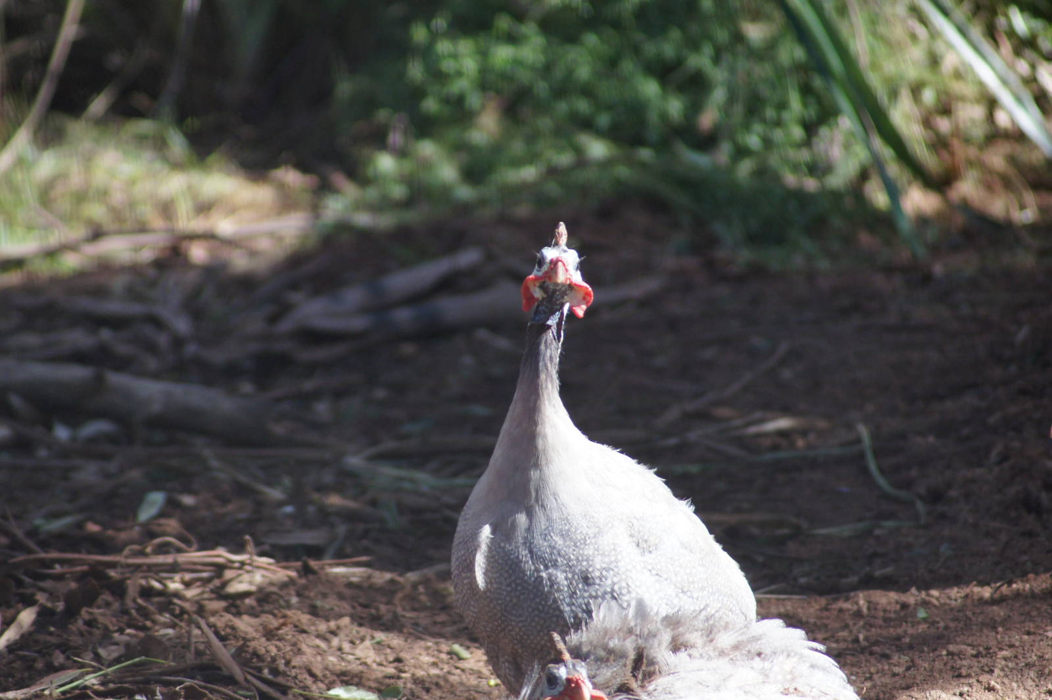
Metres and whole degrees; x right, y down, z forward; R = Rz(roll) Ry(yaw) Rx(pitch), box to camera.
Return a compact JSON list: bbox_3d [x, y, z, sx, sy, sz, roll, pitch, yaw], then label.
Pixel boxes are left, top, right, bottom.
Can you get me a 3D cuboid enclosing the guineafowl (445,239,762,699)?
[{"bbox_3d":[0.060,0.123,8.057,0.210,0.470,0.420,4,10,22],"label":"guineafowl"}]

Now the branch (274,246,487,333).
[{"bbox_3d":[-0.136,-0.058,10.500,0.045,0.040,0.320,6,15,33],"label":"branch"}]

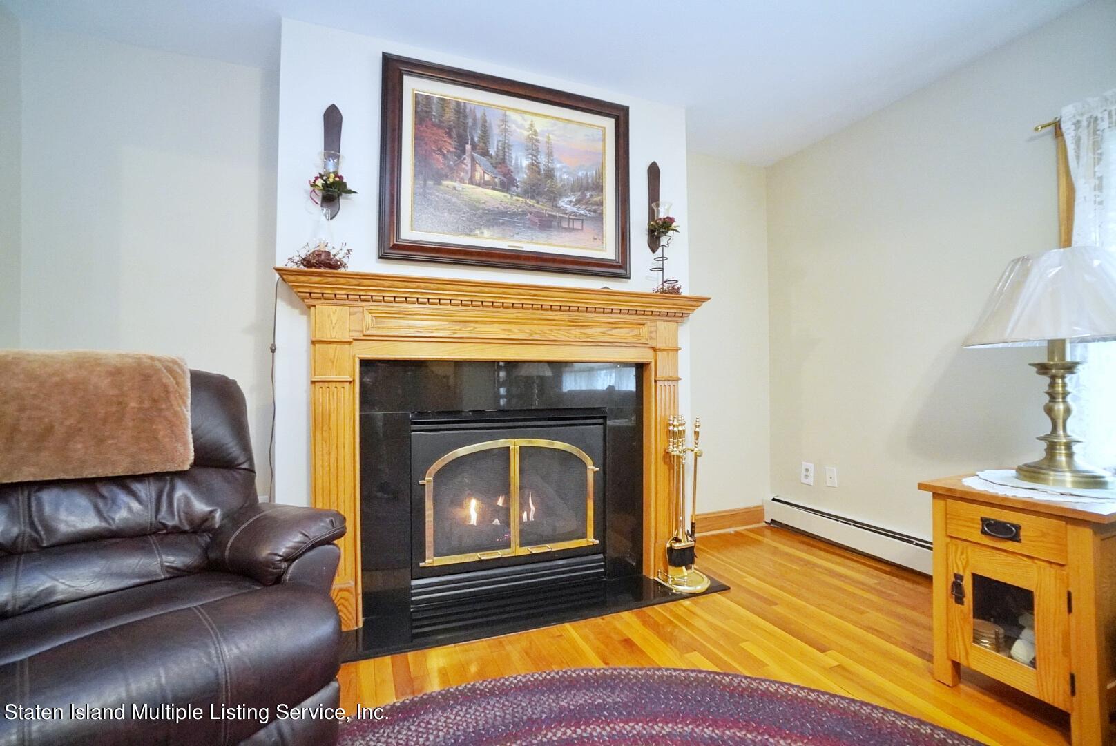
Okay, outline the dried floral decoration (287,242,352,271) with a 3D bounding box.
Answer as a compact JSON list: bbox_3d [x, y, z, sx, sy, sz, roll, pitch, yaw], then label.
[{"bbox_3d":[-0.928,-0.438,1.810,0.225,0.120,0.195,0,-1,-20],"label":"dried floral decoration"}]

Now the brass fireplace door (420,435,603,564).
[{"bbox_3d":[-0.195,0.563,2.120,0.842,0.527,0.050,0,-1,-20],"label":"brass fireplace door"}]

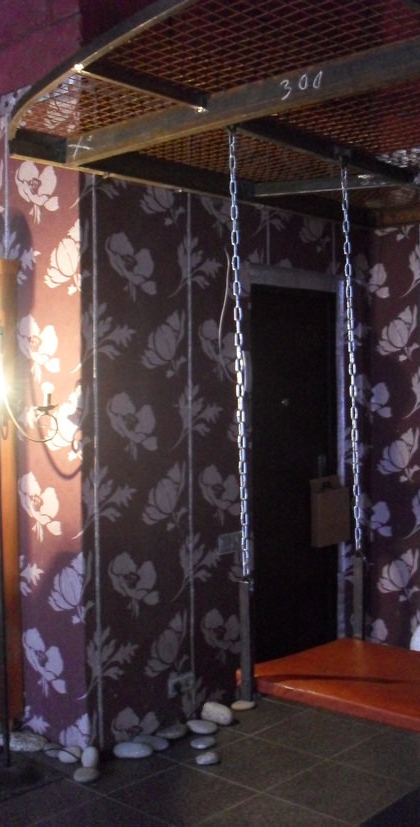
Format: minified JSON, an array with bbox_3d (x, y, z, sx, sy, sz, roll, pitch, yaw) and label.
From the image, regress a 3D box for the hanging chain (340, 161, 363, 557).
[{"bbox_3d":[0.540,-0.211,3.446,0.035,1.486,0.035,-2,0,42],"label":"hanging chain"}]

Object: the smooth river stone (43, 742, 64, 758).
[{"bbox_3d":[-0.619,1.347,3.625,0.071,0.042,0.123,-2,2,-43],"label":"smooth river stone"}]

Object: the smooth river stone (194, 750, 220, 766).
[{"bbox_3d":[-0.007,1.347,3.540,0.101,0.037,0.065,-2,2,-36],"label":"smooth river stone"}]

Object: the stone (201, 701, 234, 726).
[{"bbox_3d":[0.029,1.283,3.877,0.144,0.089,0.098,1,2,37],"label":"stone"}]

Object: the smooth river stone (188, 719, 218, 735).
[{"bbox_3d":[-0.031,1.307,3.784,0.131,0.048,0.089,0,2,18],"label":"smooth river stone"}]

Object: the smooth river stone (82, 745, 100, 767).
[{"bbox_3d":[-0.463,1.334,3.519,0.066,0.072,0.092,-1,2,-12],"label":"smooth river stone"}]

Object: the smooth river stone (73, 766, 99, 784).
[{"bbox_3d":[-0.450,1.322,3.320,0.094,0.047,0.071,-1,1,-6],"label":"smooth river stone"}]

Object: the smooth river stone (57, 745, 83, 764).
[{"bbox_3d":[-0.550,1.344,3.570,0.090,0.050,0.110,0,2,2],"label":"smooth river stone"}]

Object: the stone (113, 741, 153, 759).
[{"bbox_3d":[-0.300,1.315,3.547,0.154,0.048,0.105,0,1,0],"label":"stone"}]

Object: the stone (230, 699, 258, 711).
[{"bbox_3d":[0.151,1.305,4.058,0.110,0.035,0.071,-1,1,-6],"label":"stone"}]

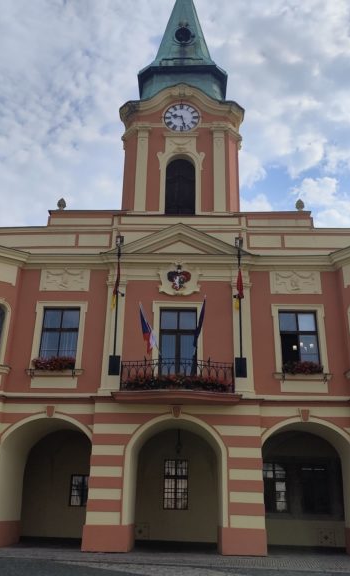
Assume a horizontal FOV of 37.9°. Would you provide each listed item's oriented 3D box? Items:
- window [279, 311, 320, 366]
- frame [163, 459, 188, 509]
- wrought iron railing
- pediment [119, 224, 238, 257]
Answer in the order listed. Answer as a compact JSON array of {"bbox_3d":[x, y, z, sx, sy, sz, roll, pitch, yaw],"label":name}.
[{"bbox_3d":[4.315,1.851,17.706,1.317,2.197,0.200,0,-22,3],"label":"window"},{"bbox_3d":[0.043,7.399,19.169,0.905,1.769,0.150,0,-22,2],"label":"frame"},{"bbox_3d":[0.087,2.901,16.606,3.631,1.061,1.050,0,-22,3],"label":"wrought iron railing"},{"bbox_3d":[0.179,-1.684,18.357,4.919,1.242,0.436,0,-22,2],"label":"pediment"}]

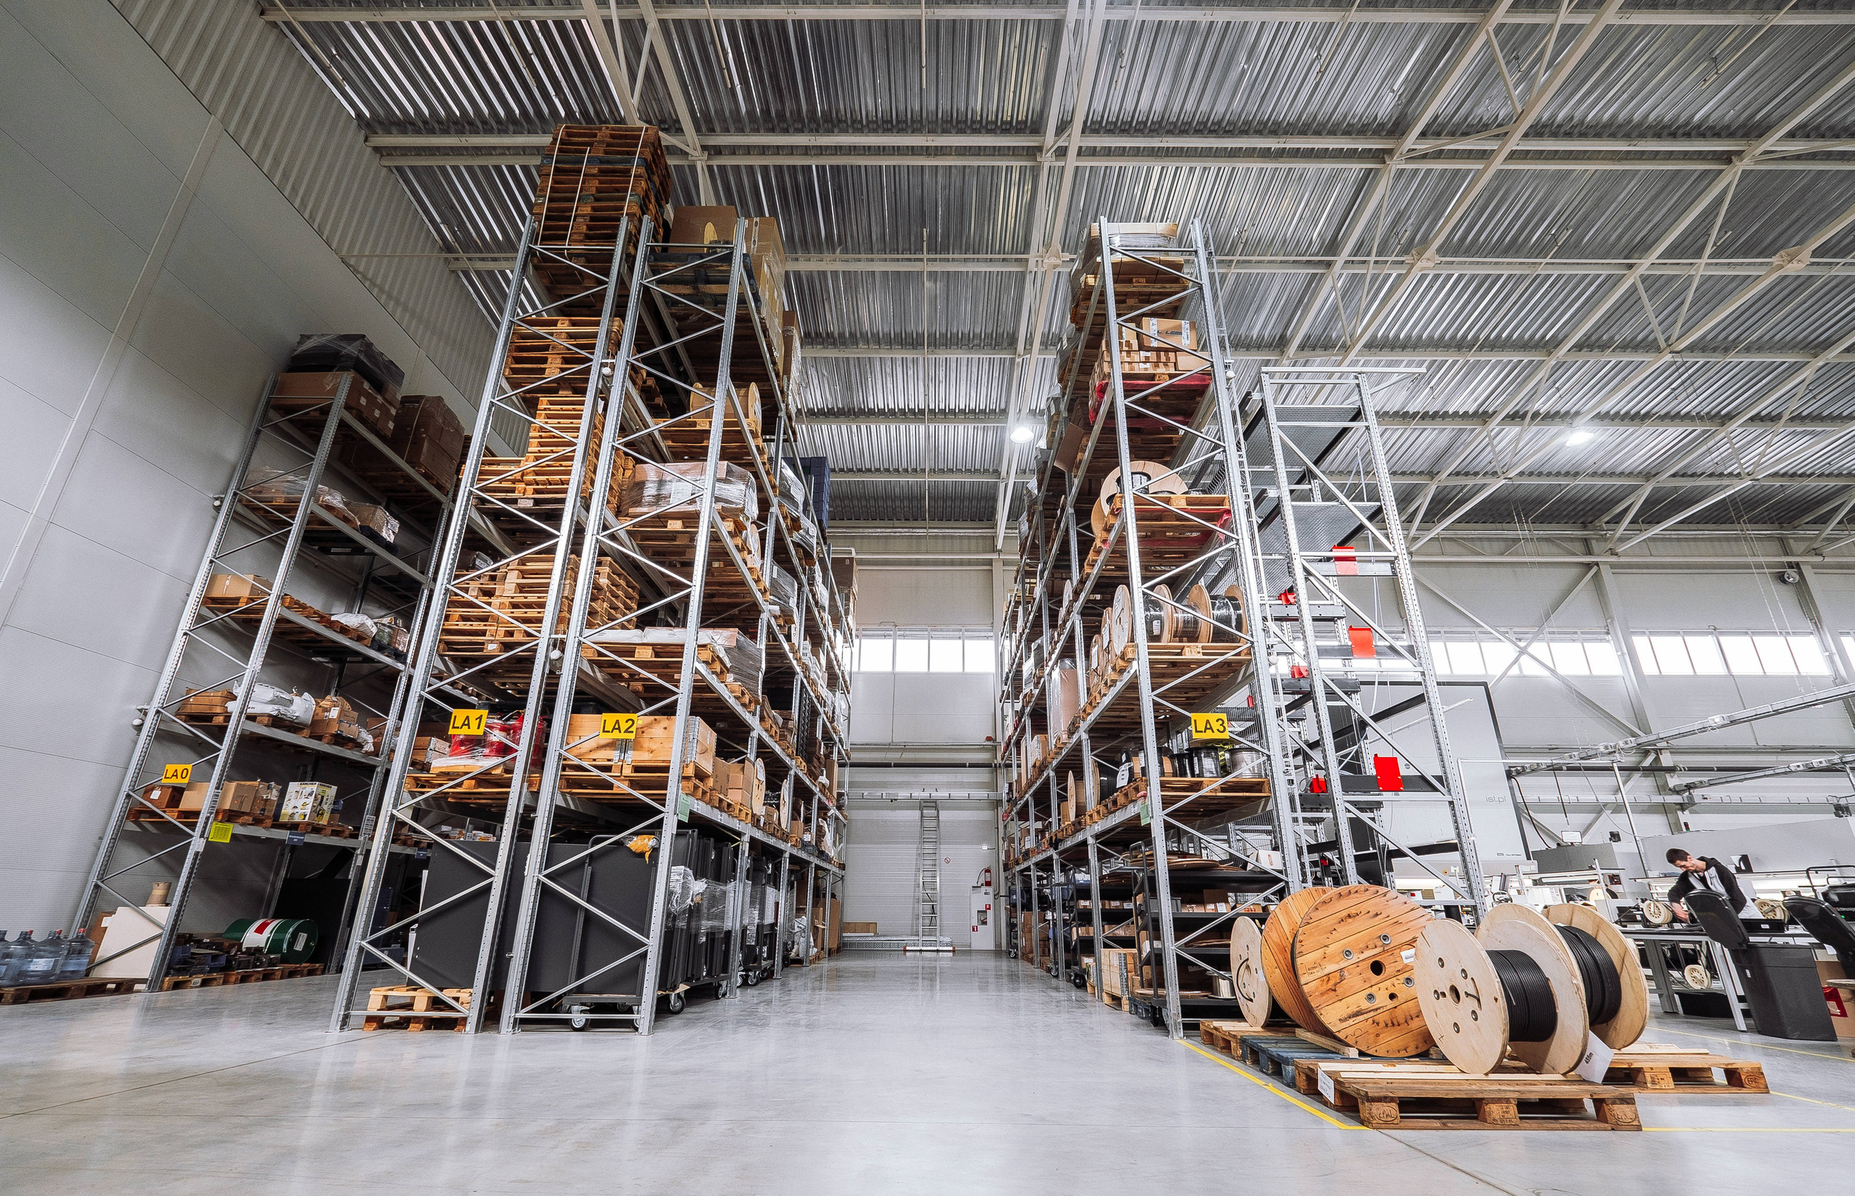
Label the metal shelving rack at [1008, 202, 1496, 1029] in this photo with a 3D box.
[{"bbox_3d":[3.172,2.115,13.853,2.510,8.350,13.700,0,-22,0],"label":"metal shelving rack"}]

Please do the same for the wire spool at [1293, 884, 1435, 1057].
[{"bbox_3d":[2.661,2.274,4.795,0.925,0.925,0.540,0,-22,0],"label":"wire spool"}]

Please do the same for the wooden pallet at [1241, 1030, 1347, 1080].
[{"bbox_3d":[2.639,2.776,4.612,1.200,0.144,0.800,0,-22,0],"label":"wooden pallet"}]

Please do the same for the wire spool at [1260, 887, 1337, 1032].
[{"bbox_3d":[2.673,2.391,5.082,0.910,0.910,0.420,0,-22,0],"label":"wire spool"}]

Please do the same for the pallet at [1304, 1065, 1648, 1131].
[{"bbox_3d":[2.555,2.459,3.834,1.200,0.144,0.800,0,-22,0],"label":"pallet"}]

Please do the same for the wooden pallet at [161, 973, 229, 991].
[{"bbox_3d":[-9.419,4.636,9.353,1.200,0.144,0.800,0,-22,0],"label":"wooden pallet"}]

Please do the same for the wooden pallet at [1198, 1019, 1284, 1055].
[{"bbox_3d":[2.692,3.105,5.417,1.200,0.144,0.800,0,-22,0],"label":"wooden pallet"}]

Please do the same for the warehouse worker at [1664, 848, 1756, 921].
[{"bbox_3d":[8.037,3.355,7.882,0.600,1.600,0.600,9,-24,-21],"label":"warehouse worker"}]

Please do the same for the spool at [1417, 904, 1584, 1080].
[{"bbox_3d":[2.993,2.088,4.070,0.440,0.726,0.726,0,-22,0],"label":"spool"}]

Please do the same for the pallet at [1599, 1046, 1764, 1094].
[{"bbox_3d":[3.989,2.792,4.631,1.200,0.144,0.800,0,-22,0],"label":"pallet"}]

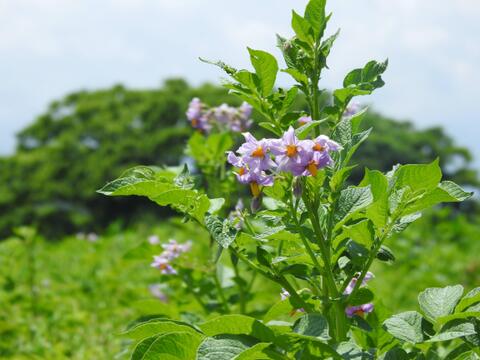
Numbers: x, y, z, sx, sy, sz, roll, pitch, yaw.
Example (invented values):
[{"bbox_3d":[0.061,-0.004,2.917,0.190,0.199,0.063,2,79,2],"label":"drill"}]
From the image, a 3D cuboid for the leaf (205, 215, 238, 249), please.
[{"bbox_3d":[-0.013,0.036,1.630,0.024,0.024,0.017,0,-1,-6],"label":"leaf"}]

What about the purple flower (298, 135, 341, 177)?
[{"bbox_3d":[0.058,-0.018,1.720,0.028,0.028,0.018,0,14,-21],"label":"purple flower"}]

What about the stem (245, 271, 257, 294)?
[{"bbox_3d":[0.010,0.088,2.050,0.006,0.022,0.006,24,0,0],"label":"stem"}]

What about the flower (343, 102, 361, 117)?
[{"bbox_3d":[0.099,-0.063,2.100,0.018,0.015,0.016,0,-1,0],"label":"flower"}]

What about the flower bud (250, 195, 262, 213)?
[{"bbox_3d":[0.011,0.016,1.590,0.008,0.012,0.008,0,-1,0],"label":"flower bud"}]

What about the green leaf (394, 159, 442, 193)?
[{"bbox_3d":[0.133,-0.003,1.750,0.036,0.025,0.009,-24,39,8],"label":"green leaf"}]

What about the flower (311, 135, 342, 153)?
[{"bbox_3d":[0.058,-0.025,1.650,0.025,0.017,0.021,0,-1,14],"label":"flower"}]

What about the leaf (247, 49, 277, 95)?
[{"bbox_3d":[0.017,-0.082,1.800,0.023,0.037,0.010,-11,0,0],"label":"leaf"}]

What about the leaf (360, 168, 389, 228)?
[{"bbox_3d":[0.091,0.013,1.600,0.020,0.041,0.018,0,-1,24],"label":"leaf"}]

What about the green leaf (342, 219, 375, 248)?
[{"bbox_3d":[0.080,0.036,1.600,0.022,0.021,0.016,0,-1,12],"label":"green leaf"}]

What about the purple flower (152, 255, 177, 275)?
[{"bbox_3d":[-0.075,0.082,2.300,0.026,0.020,0.022,0,-1,0],"label":"purple flower"}]

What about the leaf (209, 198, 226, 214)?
[{"bbox_3d":[-0.017,0.019,1.670,0.014,0.012,0.010,0,-1,0],"label":"leaf"}]

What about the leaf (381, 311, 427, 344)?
[{"bbox_3d":[0.119,0.107,1.710,0.032,0.009,0.028,-23,41,-19],"label":"leaf"}]

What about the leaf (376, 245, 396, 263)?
[{"bbox_3d":[0.109,0.055,1.750,0.017,0.005,0.012,35,29,14],"label":"leaf"}]

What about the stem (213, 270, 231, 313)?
[{"bbox_3d":[-0.017,0.104,2.200,0.007,0.041,0.007,-19,0,0],"label":"stem"}]

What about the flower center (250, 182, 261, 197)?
[{"bbox_3d":[0.012,0.007,1.770,0.007,0.011,0.007,0,-1,0],"label":"flower center"}]

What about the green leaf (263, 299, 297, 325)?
[{"bbox_3d":[0.031,0.102,1.830,0.027,0.020,0.017,0,-1,0],"label":"green leaf"}]

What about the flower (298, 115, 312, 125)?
[{"bbox_3d":[0.046,-0.042,1.650,0.012,0.009,0.010,0,-1,19],"label":"flower"}]

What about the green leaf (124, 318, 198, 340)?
[{"bbox_3d":[-0.057,0.108,1.700,0.056,0.010,0.033,-4,-15,-7],"label":"green leaf"}]

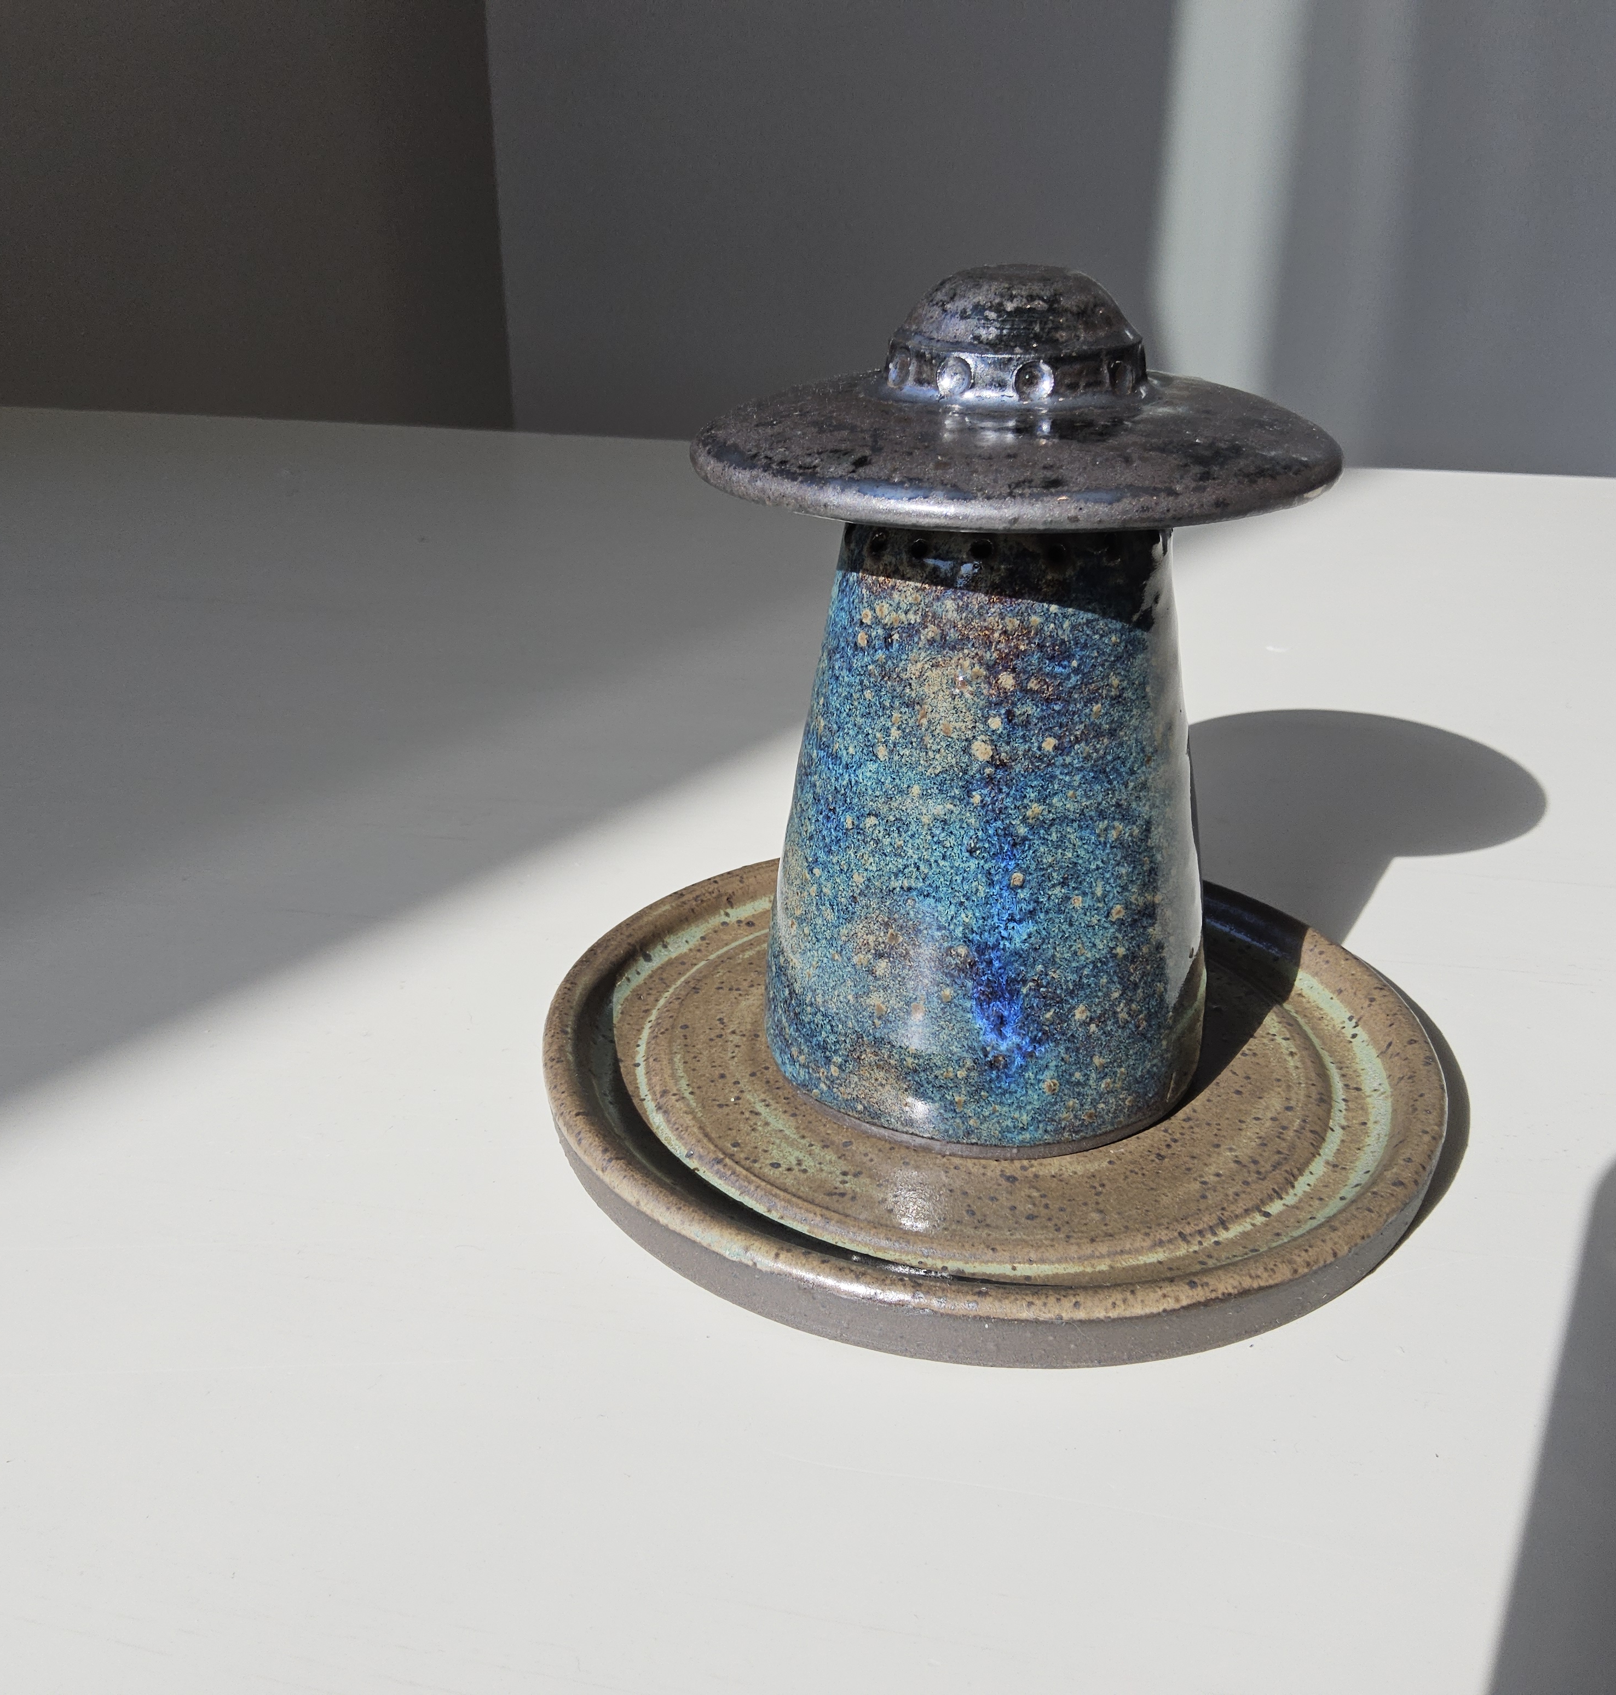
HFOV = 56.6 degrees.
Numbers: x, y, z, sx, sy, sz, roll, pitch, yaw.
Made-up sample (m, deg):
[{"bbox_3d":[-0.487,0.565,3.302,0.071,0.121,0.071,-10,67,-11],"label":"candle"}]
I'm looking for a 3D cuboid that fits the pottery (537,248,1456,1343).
[{"bbox_3d":[0.029,-0.020,0.231,0.148,0.128,0.148,3,25,7],"label":"pottery"}]

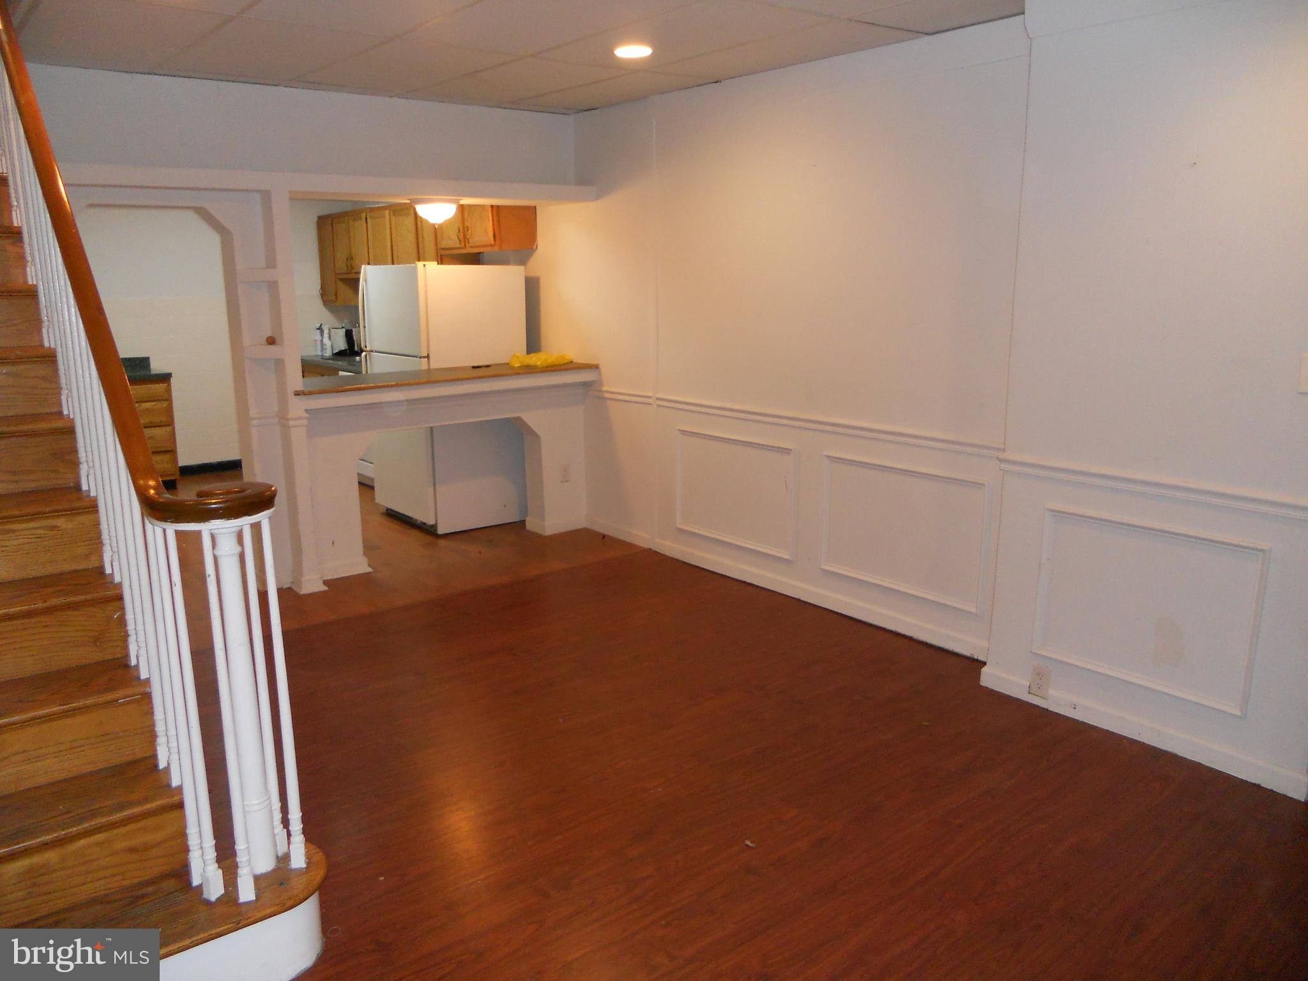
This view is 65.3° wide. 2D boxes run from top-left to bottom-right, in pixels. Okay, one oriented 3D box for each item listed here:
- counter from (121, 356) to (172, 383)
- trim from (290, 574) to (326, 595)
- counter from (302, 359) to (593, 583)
[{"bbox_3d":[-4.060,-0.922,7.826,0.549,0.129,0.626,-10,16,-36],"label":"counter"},{"bbox_3d":[-1.877,0.485,5.534,0.146,0.091,0.178,-10,16,-36],"label":"trim"},{"bbox_3d":[-1.225,-0.163,6.117,1.859,1.087,0.506,-10,16,-36],"label":"counter"}]

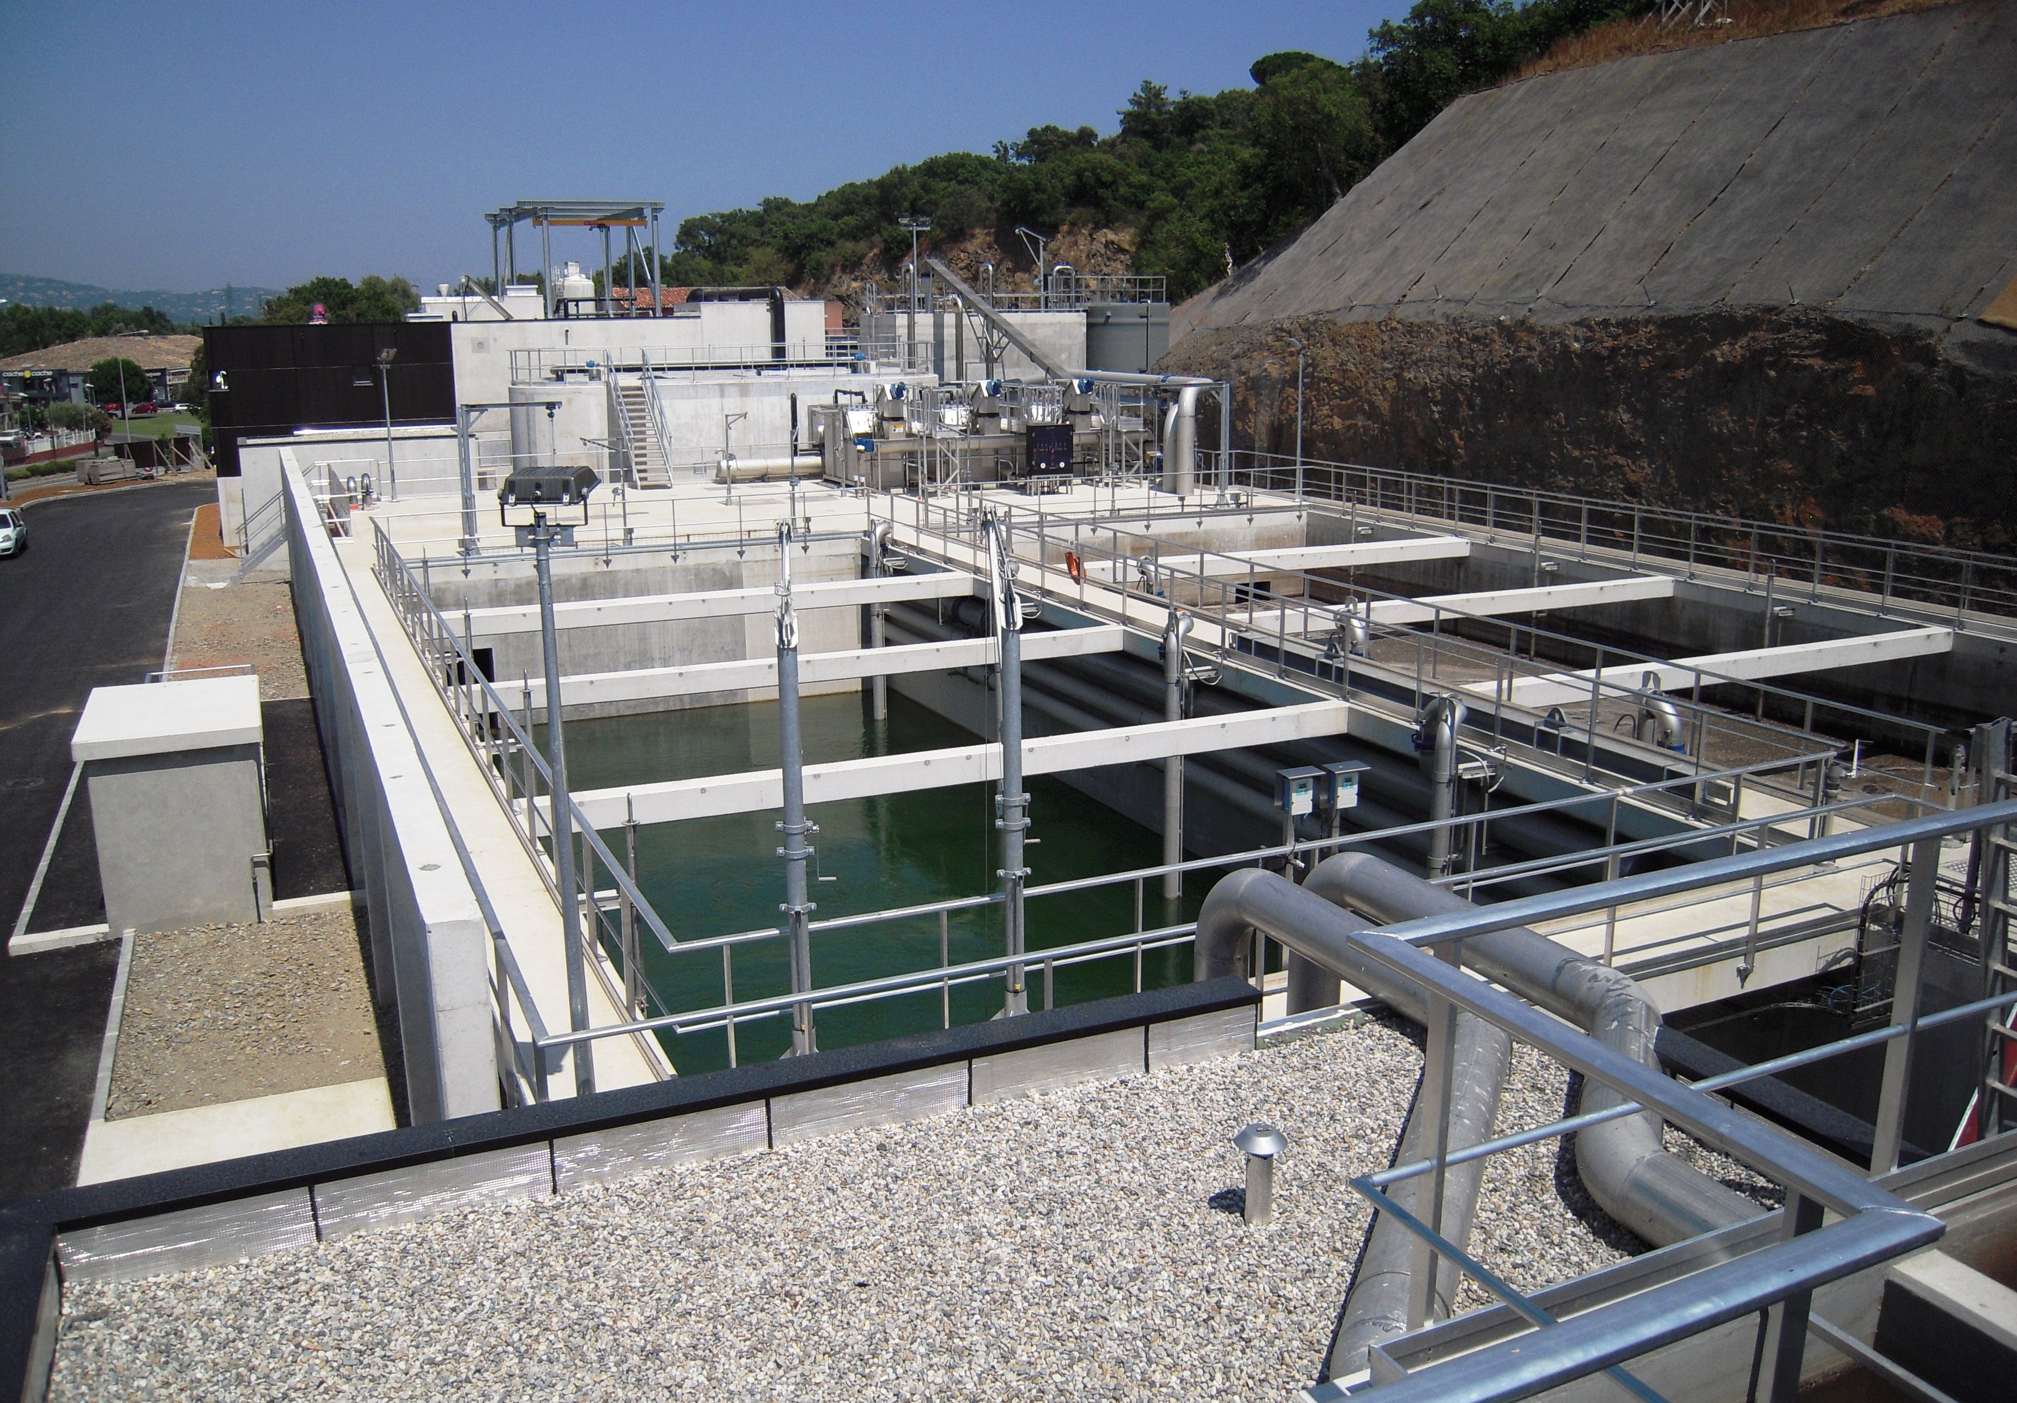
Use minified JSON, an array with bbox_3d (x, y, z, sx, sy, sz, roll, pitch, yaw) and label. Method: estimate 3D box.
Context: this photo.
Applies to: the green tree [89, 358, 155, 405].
[{"bbox_3d":[-89.471,-31.943,164.544,6.600,6.200,6.600,-6,15,-24],"label":"green tree"}]

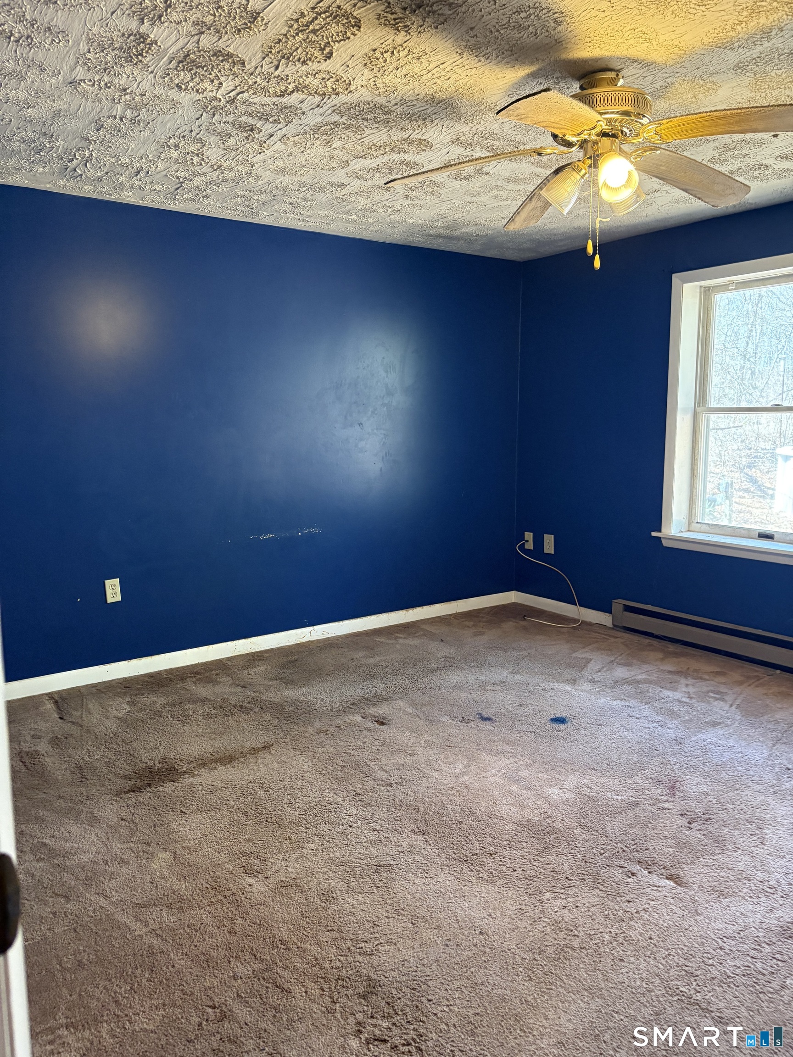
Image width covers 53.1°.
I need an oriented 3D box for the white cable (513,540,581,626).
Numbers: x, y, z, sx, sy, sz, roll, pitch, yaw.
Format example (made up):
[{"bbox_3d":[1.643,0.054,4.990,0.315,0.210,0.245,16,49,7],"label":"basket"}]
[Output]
[{"bbox_3d":[0.958,0.348,5.151,0.250,0.455,0.570,-6,10,-35],"label":"white cable"}]

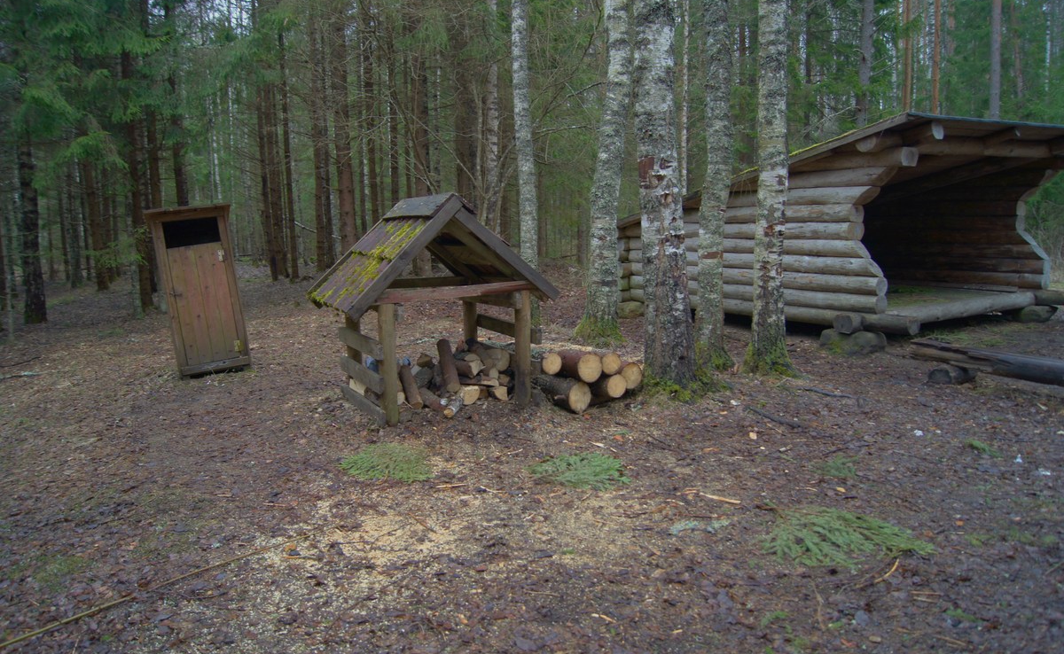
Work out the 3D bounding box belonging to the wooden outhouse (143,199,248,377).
[{"bbox_3d":[-3.803,-0.463,9.228,0.833,1.853,1.150,-9,13,-20],"label":"wooden outhouse"}]

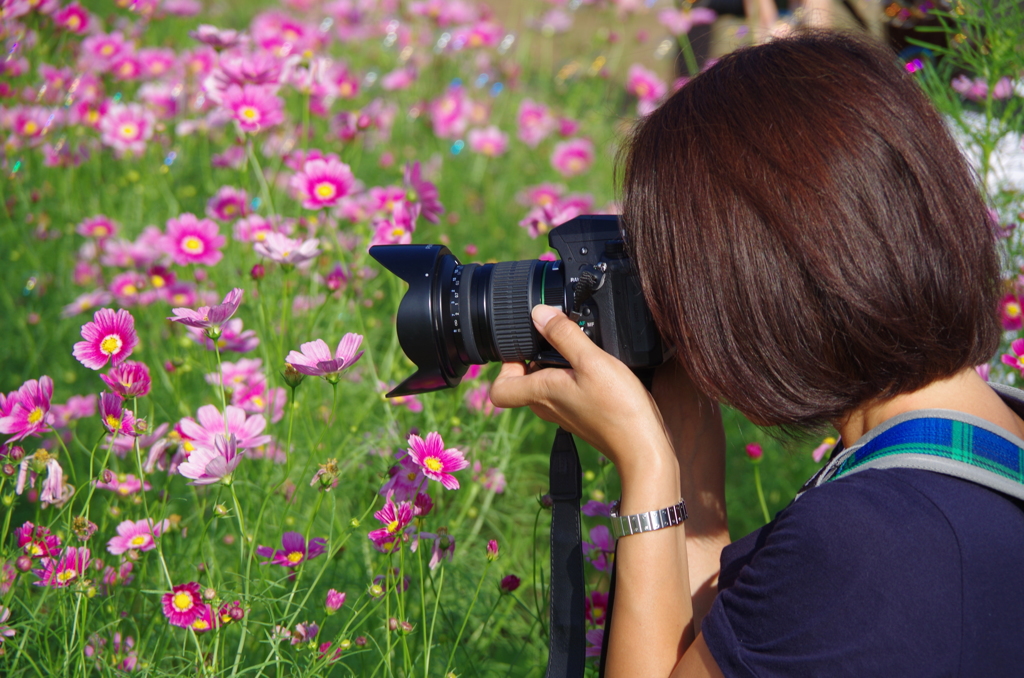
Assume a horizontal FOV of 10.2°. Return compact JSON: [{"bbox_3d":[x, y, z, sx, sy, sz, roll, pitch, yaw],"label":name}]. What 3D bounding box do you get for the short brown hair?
[{"bbox_3d":[0.194,-0.072,3.720,0.235,0.255,0.195,-8,5,10],"label":"short brown hair"}]

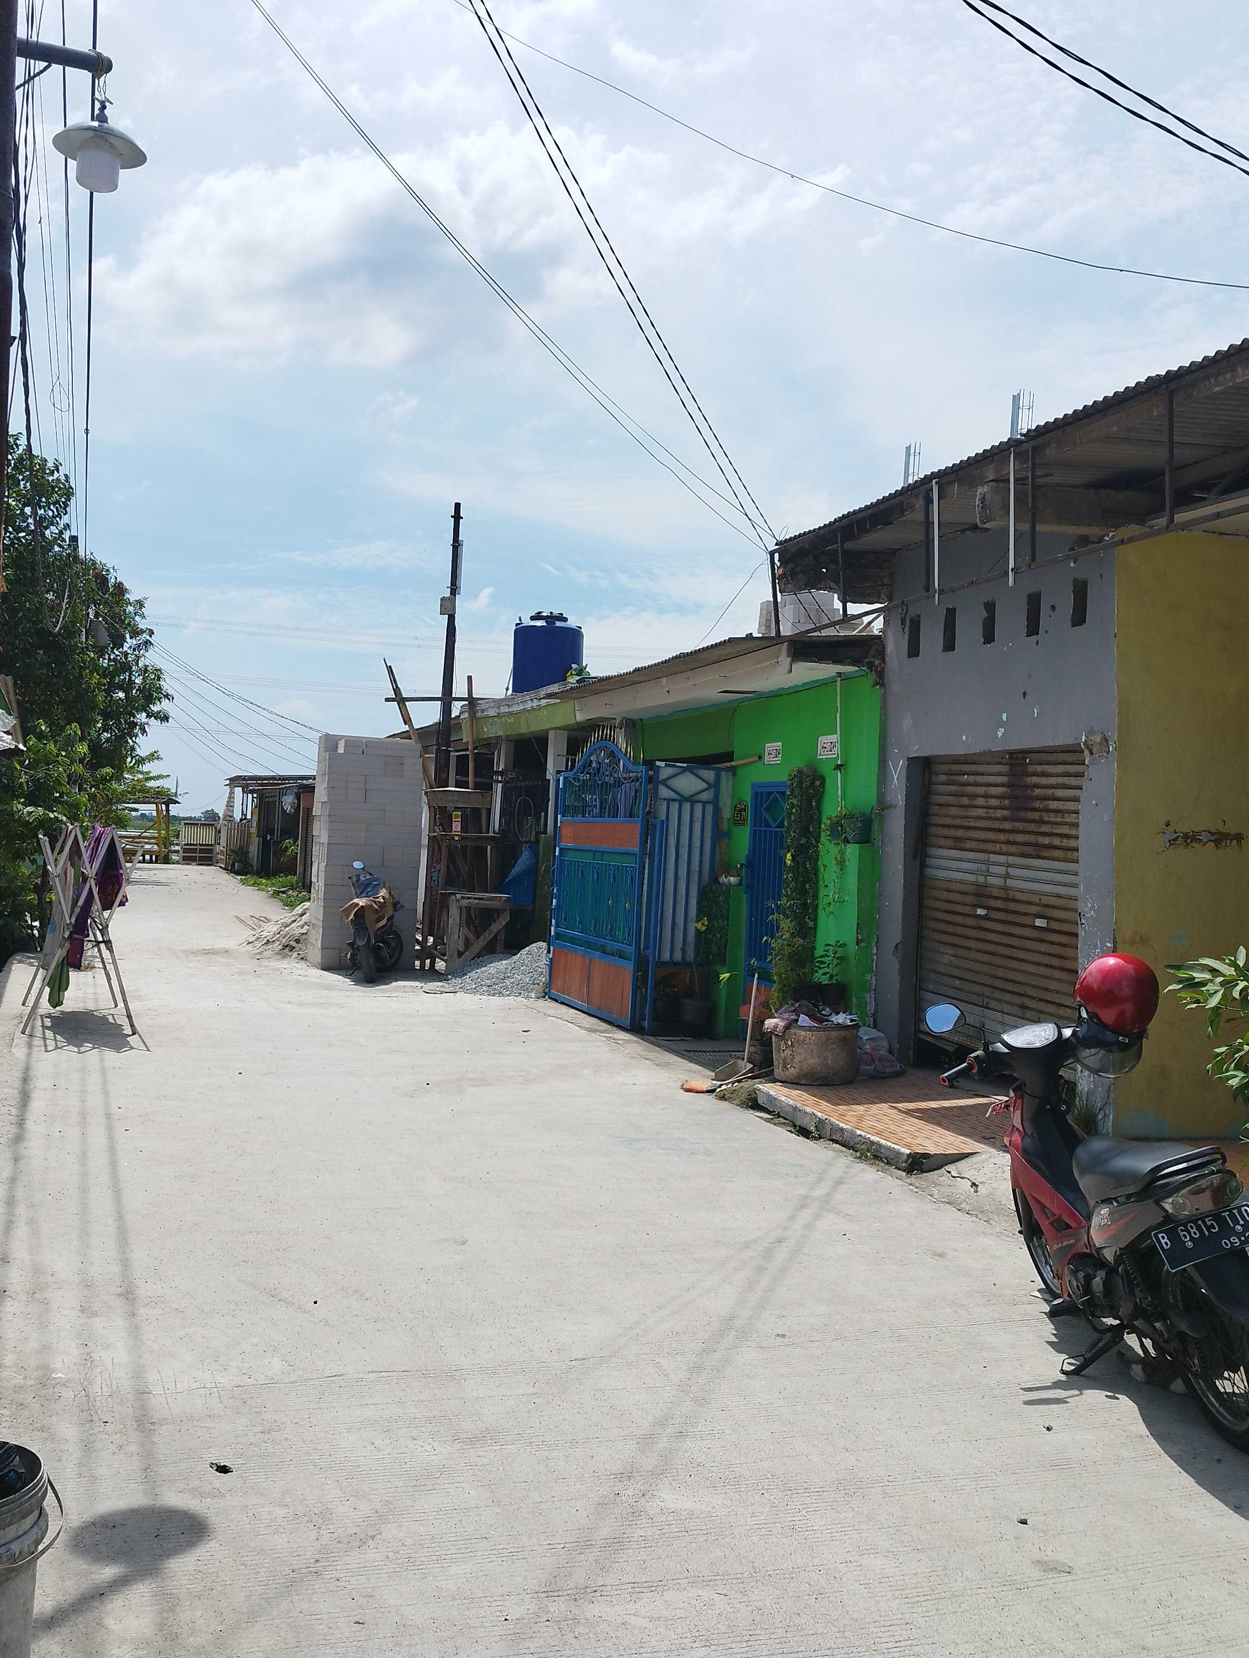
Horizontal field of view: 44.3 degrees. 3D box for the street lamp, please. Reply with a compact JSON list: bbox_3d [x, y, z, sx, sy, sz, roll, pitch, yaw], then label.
[{"bbox_3d":[-1.652,-2.146,4.836,0.285,0.220,0.285,1,0,0],"label":"street lamp"}]

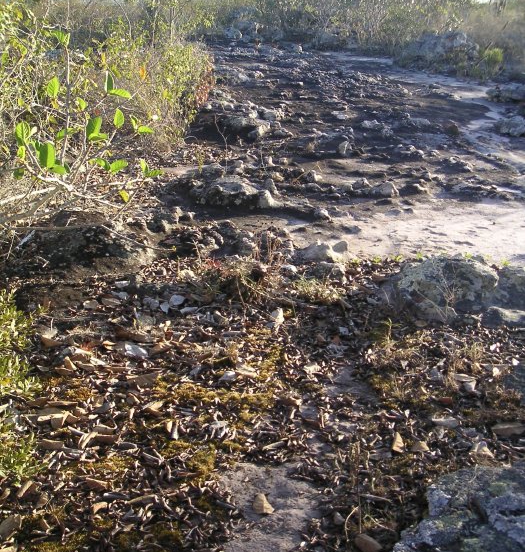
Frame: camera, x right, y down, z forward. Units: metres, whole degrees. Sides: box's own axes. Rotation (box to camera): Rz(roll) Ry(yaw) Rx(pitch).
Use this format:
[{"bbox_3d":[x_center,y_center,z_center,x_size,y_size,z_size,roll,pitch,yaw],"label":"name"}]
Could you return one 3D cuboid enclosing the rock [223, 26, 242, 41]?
[{"bbox_3d":[-1.054,-8.551,27.091,0.620,0.420,0.450,0,20,0],"label":"rock"}]

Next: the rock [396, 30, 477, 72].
[{"bbox_3d":[3.641,-4.726,16.127,1.600,0.780,1.100,-3,20,-9],"label":"rock"}]

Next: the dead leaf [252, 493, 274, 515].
[{"bbox_3d":[0.004,0.711,2.398,0.052,0.030,0.072,-9,22,-23],"label":"dead leaf"}]

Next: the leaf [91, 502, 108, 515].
[{"bbox_3d":[-0.503,0.720,2.381,0.050,0.022,0.042,0,20,0],"label":"leaf"}]

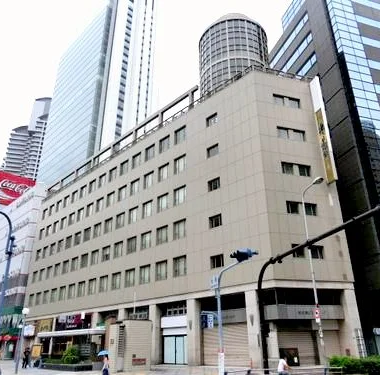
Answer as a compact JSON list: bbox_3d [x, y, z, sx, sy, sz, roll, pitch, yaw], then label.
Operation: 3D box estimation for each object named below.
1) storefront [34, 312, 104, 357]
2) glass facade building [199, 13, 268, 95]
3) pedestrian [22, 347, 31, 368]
[{"bbox_3d":[-15.739,18.999,45.409,2.500,5.200,16.300,21,-32,-39],"label":"storefront"},{"bbox_3d":[5.804,-14.470,46.540,8.864,15.000,8.864,-4,-24,8],"label":"glass facade building"},{"bbox_3d":[-15.183,15.828,33.527,0.580,1.700,0.420,-3,-24,5],"label":"pedestrian"}]

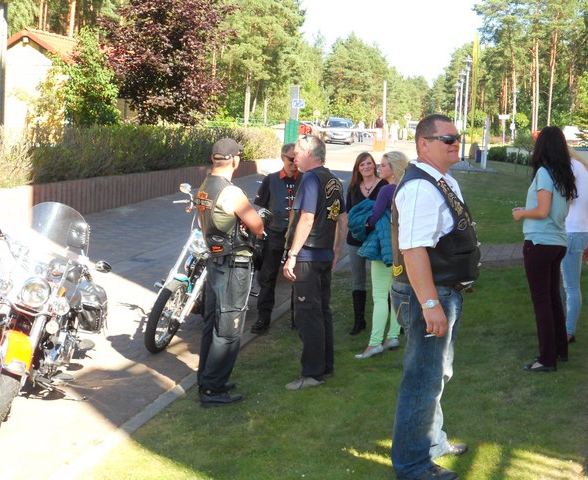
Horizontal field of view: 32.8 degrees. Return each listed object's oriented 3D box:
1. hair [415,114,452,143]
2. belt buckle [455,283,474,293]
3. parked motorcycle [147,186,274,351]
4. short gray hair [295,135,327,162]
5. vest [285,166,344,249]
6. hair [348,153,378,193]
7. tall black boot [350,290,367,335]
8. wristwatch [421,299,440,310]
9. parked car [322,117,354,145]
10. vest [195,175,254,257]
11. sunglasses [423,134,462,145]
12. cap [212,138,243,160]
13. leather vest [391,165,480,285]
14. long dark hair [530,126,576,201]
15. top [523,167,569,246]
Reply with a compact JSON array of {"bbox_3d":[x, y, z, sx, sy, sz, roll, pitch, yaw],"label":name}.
[{"bbox_3d":[0.729,-0.570,5.200,0.165,0.165,0.200,-2,6,-44],"label":"hair"},{"bbox_3d":[0.874,0.244,5.120,0.035,0.052,0.085,4,5,21],"label":"belt buckle"},{"bbox_3d":[-0.653,0.249,9.012,0.900,1.290,2.330,4,6,22],"label":"parked motorcycle"},{"bbox_3d":[0.123,-0.643,7.017,0.210,0.200,0.180,3,5,12],"label":"short gray hair"},{"bbox_3d":[0.152,-0.223,7.055,0.330,0.610,0.480,6,6,32],"label":"vest"},{"bbox_3d":[0.654,-0.626,9.400,0.270,0.400,0.220,2,5,3],"label":"hair"},{"bbox_3d":[0.612,0.683,9.400,0.120,0.410,0.260,4,5,22],"label":"tall black boot"},{"bbox_3d":[0.678,0.320,4.950,0.085,0.045,0.065,-17,2,8],"label":"wristwatch"},{"bbox_3d":[2.871,-6.878,63.000,1.820,1.660,4.400,3,5,9],"label":"parked car"},{"bbox_3d":[-0.481,-0.169,6.904,0.340,0.590,0.480,-1,6,-30],"label":"vest"},{"bbox_3d":[0.766,-0.519,5.170,0.148,0.048,0.150,-2,6,-44],"label":"sunglasses"},{"bbox_3d":[-0.443,-0.616,6.800,0.175,0.150,0.260,6,6,40],"label":"cap"},{"bbox_3d":[0.737,-0.081,5.200,0.420,0.620,0.500,4,5,21],"label":"leather vest"},{"bbox_3d":[1.804,-0.532,6.939,0.280,0.520,0.260,7,7,41],"label":"long dark hair"},{"bbox_3d":[1.762,-0.234,6.966,0.290,0.580,0.410,5,6,25],"label":"top"}]

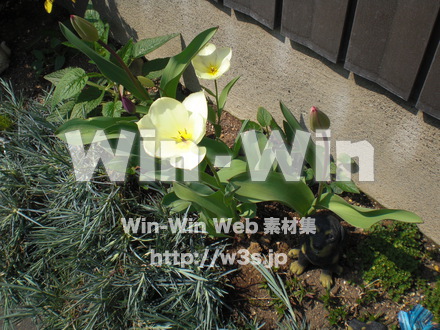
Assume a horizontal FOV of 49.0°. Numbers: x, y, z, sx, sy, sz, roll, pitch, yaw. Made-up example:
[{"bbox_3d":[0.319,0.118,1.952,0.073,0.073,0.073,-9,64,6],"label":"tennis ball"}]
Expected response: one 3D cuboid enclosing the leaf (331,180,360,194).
[{"bbox_3d":[0.245,0.044,0.945,0.058,0.018,0.026,-2,48,0],"label":"leaf"}]

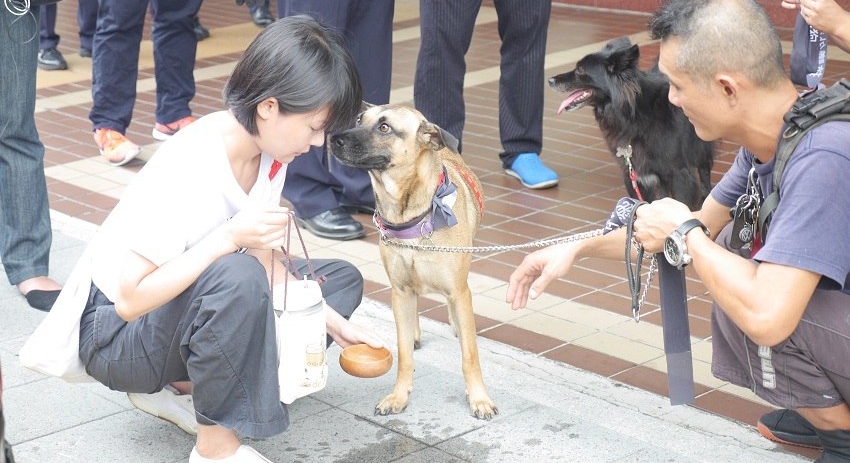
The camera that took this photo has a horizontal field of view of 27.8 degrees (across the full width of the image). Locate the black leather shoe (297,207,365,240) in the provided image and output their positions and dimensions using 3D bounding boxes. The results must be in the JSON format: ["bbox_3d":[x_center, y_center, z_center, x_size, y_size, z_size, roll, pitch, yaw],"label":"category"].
[{"bbox_3d":[-0.272,-0.070,4.885,0.108,0.110,0.282,-16,21,-40],"label":"black leather shoe"}]

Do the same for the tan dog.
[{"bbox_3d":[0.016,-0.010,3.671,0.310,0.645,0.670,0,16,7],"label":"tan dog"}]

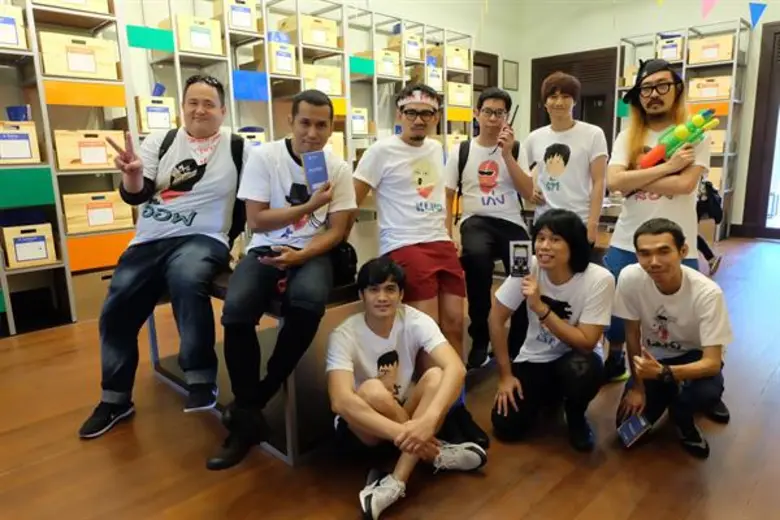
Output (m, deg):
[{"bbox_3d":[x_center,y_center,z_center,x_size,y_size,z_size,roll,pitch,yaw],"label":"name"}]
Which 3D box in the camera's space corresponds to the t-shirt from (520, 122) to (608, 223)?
[{"bbox_3d":[0.993,-0.464,2.959,0.480,0.680,0.270,5,13,27],"label":"t-shirt"}]

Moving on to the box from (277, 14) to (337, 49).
[{"bbox_3d":[-0.929,-2.523,5.875,0.485,0.285,0.450,-12,15,-44],"label":"box"}]

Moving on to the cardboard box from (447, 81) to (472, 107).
[{"bbox_3d":[0.863,-2.336,7.421,0.343,0.301,0.495,10,16,44],"label":"cardboard box"}]

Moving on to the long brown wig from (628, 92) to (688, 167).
[{"bbox_3d":[1.320,-0.678,2.565,0.290,0.420,0.240,4,13,24],"label":"long brown wig"}]

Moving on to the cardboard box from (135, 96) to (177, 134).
[{"bbox_3d":[-2.171,-1.293,4.713,0.372,0.316,0.310,9,15,44],"label":"cardboard box"}]

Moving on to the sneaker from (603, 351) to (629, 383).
[{"bbox_3d":[1.211,0.614,2.910,0.280,0.125,0.105,-8,13,-31],"label":"sneaker"}]

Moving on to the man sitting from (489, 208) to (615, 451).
[{"bbox_3d":[0.752,0.276,2.462,0.580,1.020,0.600,2,12,17],"label":"man sitting"}]

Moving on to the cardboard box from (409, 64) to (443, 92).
[{"bbox_3d":[0.499,-2.495,7.255,0.303,0.287,0.350,-12,15,-44],"label":"cardboard box"}]

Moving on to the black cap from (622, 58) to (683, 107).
[{"bbox_3d":[1.257,-0.850,2.489,0.240,0.190,0.260,4,13,24],"label":"black cap"}]

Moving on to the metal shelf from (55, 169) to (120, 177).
[{"bbox_3d":[-2.622,-0.750,4.503,0.620,0.037,0.620,9,15,44],"label":"metal shelf"}]

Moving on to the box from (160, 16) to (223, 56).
[{"bbox_3d":[-1.890,-2.087,4.940,0.413,0.303,0.400,-12,15,-44],"label":"box"}]

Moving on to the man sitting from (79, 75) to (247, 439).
[{"bbox_3d":[-1.042,-0.031,2.529,0.720,1.638,0.680,1,12,12],"label":"man sitting"}]

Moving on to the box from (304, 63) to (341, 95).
[{"bbox_3d":[-0.848,-1.963,5.721,0.343,0.295,0.508,10,16,44],"label":"box"}]

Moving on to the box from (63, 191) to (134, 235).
[{"bbox_3d":[-2.584,-0.425,4.498,0.459,0.320,0.515,9,15,44],"label":"box"}]

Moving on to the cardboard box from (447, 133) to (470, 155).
[{"bbox_3d":[0.810,-1.681,7.751,0.459,0.325,0.515,9,15,44],"label":"cardboard box"}]

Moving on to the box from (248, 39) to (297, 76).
[{"bbox_3d":[-1.189,-2.037,5.355,0.343,0.302,0.305,10,16,44],"label":"box"}]

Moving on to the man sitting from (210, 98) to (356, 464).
[{"bbox_3d":[-0.437,0.069,2.228,0.600,1.537,0.660,1,12,12],"label":"man sitting"}]

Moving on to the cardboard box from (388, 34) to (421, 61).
[{"bbox_3d":[0.184,-2.793,6.871,0.307,0.305,0.330,-12,15,-44],"label":"cardboard box"}]

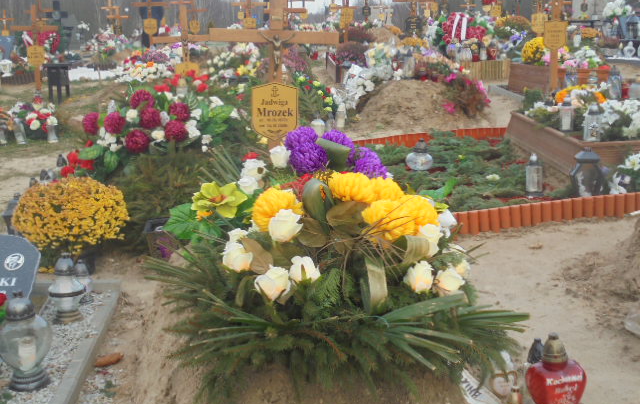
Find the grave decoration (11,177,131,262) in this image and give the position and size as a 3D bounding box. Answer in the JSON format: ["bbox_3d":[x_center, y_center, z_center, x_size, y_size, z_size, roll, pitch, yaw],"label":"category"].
[{"bbox_3d":[-1.302,0.076,4.150,0.580,0.430,0.560,-2,14,0],"label":"grave decoration"}]

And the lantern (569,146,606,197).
[{"bbox_3d":[1.709,-0.170,5.050,0.220,0.356,0.220,0,13,0],"label":"lantern"}]

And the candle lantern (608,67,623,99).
[{"bbox_3d":[3.048,-1.221,8.200,0.135,0.348,0.135,0,13,0],"label":"candle lantern"}]

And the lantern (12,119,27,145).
[{"bbox_3d":[-3.132,-0.731,8.300,0.105,0.270,0.105,-2,14,0],"label":"lantern"}]

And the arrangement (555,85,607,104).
[{"bbox_3d":[2.490,-1.018,7.600,0.490,0.203,0.300,0,13,0],"label":"arrangement"}]

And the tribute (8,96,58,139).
[{"bbox_3d":[-2.821,-0.828,7.800,0.500,0.439,0.400,-2,13,-8],"label":"tribute"}]

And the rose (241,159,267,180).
[{"bbox_3d":[-0.226,-0.114,2.700,0.083,0.070,0.083,0,14,0],"label":"rose"}]

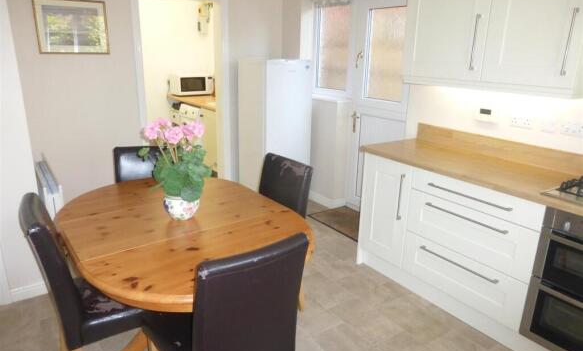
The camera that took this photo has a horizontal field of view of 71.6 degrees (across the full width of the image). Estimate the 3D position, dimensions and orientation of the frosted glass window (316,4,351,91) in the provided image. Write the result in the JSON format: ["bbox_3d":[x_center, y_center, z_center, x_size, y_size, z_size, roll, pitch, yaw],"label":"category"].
[{"bbox_3d":[0.423,-1.285,4.106,0.060,0.870,0.580,-11,21,-34],"label":"frosted glass window"}]

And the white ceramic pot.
[{"bbox_3d":[-0.554,0.146,2.031,0.180,0.125,0.180,-3,17,-15],"label":"white ceramic pot"}]

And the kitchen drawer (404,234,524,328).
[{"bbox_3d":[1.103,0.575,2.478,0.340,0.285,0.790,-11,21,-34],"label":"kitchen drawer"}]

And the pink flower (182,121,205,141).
[{"bbox_3d":[-0.471,-0.211,1.942,0.108,0.095,0.100,-3,18,-13],"label":"pink flower"}]

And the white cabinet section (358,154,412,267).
[{"bbox_3d":[0.632,0.238,2.801,0.050,0.725,0.405,-11,21,-34],"label":"white cabinet section"}]

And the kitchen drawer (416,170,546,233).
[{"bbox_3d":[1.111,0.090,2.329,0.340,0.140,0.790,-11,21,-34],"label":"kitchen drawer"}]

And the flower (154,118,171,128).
[{"bbox_3d":[-0.637,-0.258,2.000,0.082,0.065,0.082,-4,18,-17],"label":"flower"}]

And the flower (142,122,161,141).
[{"bbox_3d":[-0.679,-0.213,1.960,0.085,0.085,0.085,-4,18,-19],"label":"flower"}]

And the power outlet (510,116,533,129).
[{"bbox_3d":[1.474,-0.341,2.586,0.012,0.086,0.146,-10,20,-34],"label":"power outlet"}]

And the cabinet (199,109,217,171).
[{"bbox_3d":[-0.734,-0.431,5.062,0.570,0.780,0.600,-11,21,-34],"label":"cabinet"}]

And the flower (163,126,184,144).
[{"bbox_3d":[-0.556,-0.195,1.920,0.095,0.088,0.092,-3,17,-16],"label":"flower"}]

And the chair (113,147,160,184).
[{"bbox_3d":[-0.907,0.325,2.609,0.420,0.940,0.550,-3,17,-16],"label":"chair"}]

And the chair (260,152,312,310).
[{"bbox_3d":[-0.226,0.390,2.453,0.565,0.947,0.415,-11,21,-34],"label":"chair"}]

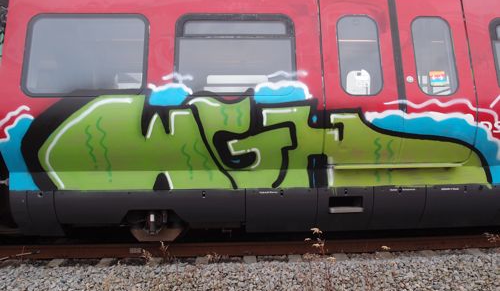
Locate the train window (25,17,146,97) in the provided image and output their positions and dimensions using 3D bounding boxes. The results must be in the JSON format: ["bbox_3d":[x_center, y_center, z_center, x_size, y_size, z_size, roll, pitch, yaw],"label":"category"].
[{"bbox_3d":[-1.798,-1.000,4.452,1.354,0.983,0.080,0,-12,-3],"label":"train window"}]

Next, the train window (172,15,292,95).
[{"bbox_3d":[-0.156,-1.016,4.532,1.346,0.981,0.080,0,-12,-3],"label":"train window"}]

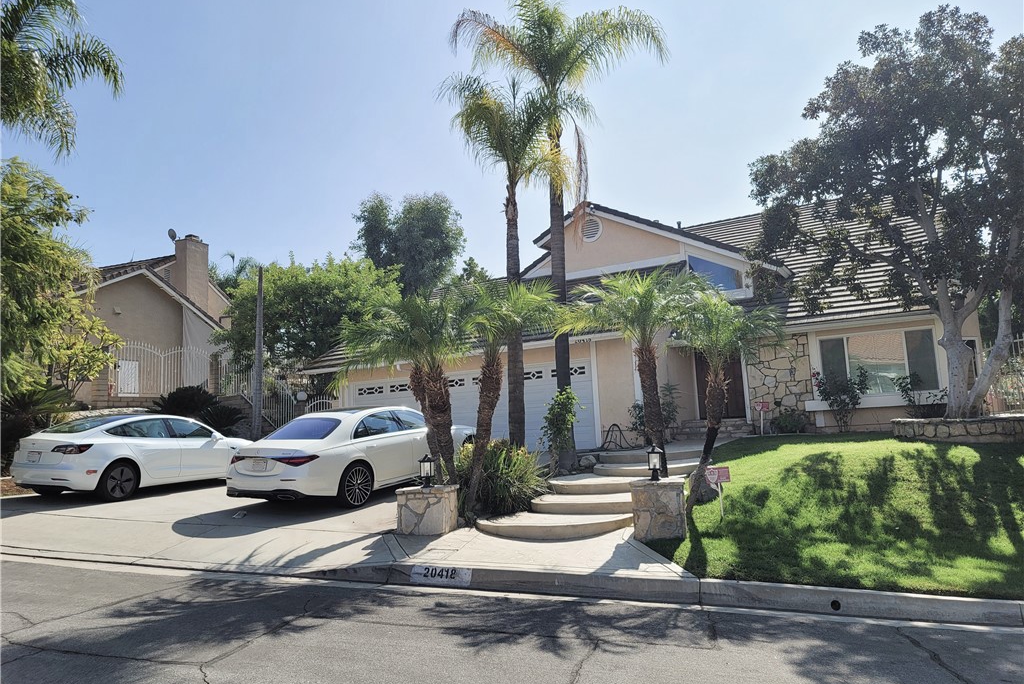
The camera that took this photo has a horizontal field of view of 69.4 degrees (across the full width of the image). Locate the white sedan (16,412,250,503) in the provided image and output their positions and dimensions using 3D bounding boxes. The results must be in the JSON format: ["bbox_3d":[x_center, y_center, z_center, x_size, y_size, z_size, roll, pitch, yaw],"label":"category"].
[{"bbox_3d":[-6.835,2.121,14.173,1.870,1.440,4.690,-2,-5,26],"label":"white sedan"}]

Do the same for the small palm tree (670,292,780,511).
[{"bbox_3d":[2.817,0.728,9.669,1.500,2.830,1.500,-4,-7,10],"label":"small palm tree"}]

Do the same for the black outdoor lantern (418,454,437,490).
[{"bbox_3d":[-1.048,1.611,9.200,0.170,0.415,0.170,-5,-7,17],"label":"black outdoor lantern"}]

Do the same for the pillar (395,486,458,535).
[{"bbox_3d":[-1.001,2.029,9.031,0.630,0.580,0.520,-5,-7,16],"label":"pillar"}]

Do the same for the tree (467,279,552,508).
[{"bbox_3d":[-0.028,0.684,10.393,1.500,3.250,1.500,-4,-7,10],"label":"tree"}]

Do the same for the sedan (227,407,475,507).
[{"bbox_3d":[-2.448,1.914,13.213,1.950,1.500,5.270,-2,-3,31],"label":"sedan"}]

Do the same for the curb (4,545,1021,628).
[{"bbox_3d":[-0.994,2.334,7.533,10.690,0.220,0.350,-2,-6,16],"label":"curb"}]

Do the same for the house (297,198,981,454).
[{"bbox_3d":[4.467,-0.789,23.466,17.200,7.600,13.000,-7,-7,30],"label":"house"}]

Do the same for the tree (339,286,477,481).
[{"bbox_3d":[-1.373,0.723,10.000,1.950,2.900,1.950,-3,-6,0],"label":"tree"}]

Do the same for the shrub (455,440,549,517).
[{"bbox_3d":[-0.133,1.761,9.400,1.200,0.920,1.100,-7,-7,30],"label":"shrub"}]

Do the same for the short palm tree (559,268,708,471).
[{"bbox_3d":[1.527,0.542,9.000,1.850,2.900,1.850,-7,-7,30],"label":"short palm tree"}]

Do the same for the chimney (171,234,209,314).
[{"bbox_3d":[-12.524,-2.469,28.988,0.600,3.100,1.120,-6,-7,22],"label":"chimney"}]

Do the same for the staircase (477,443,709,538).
[{"bbox_3d":[1.501,2.018,10.567,2.550,0.680,5.700,-7,-7,30],"label":"staircase"}]

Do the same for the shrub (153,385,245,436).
[{"bbox_3d":[-7.268,1.663,17.200,2.000,1.400,1.800,-7,-7,30],"label":"shrub"}]

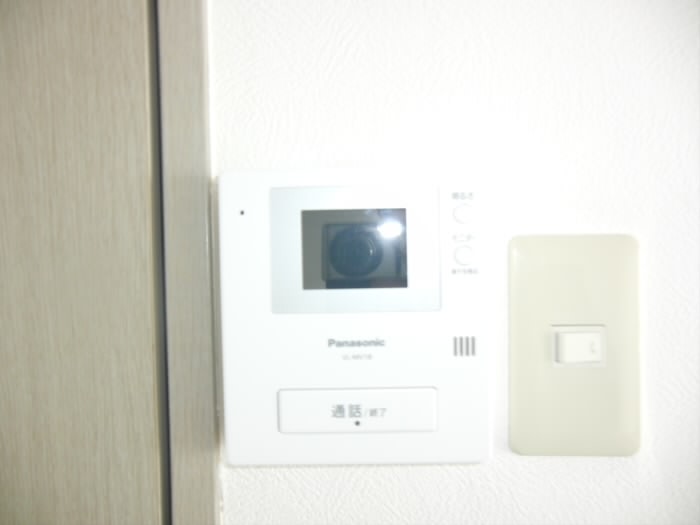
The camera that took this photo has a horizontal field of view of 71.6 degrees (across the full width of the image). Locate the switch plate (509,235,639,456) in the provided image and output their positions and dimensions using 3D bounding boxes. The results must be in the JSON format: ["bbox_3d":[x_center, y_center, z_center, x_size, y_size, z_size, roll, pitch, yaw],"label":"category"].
[{"bbox_3d":[0.121,0.044,0.257,0.070,0.120,0.010,-1,1,1],"label":"switch plate"}]

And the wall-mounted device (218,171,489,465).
[{"bbox_3d":[0.003,0.026,0.249,0.130,0.142,0.026,-1,1,1],"label":"wall-mounted device"}]

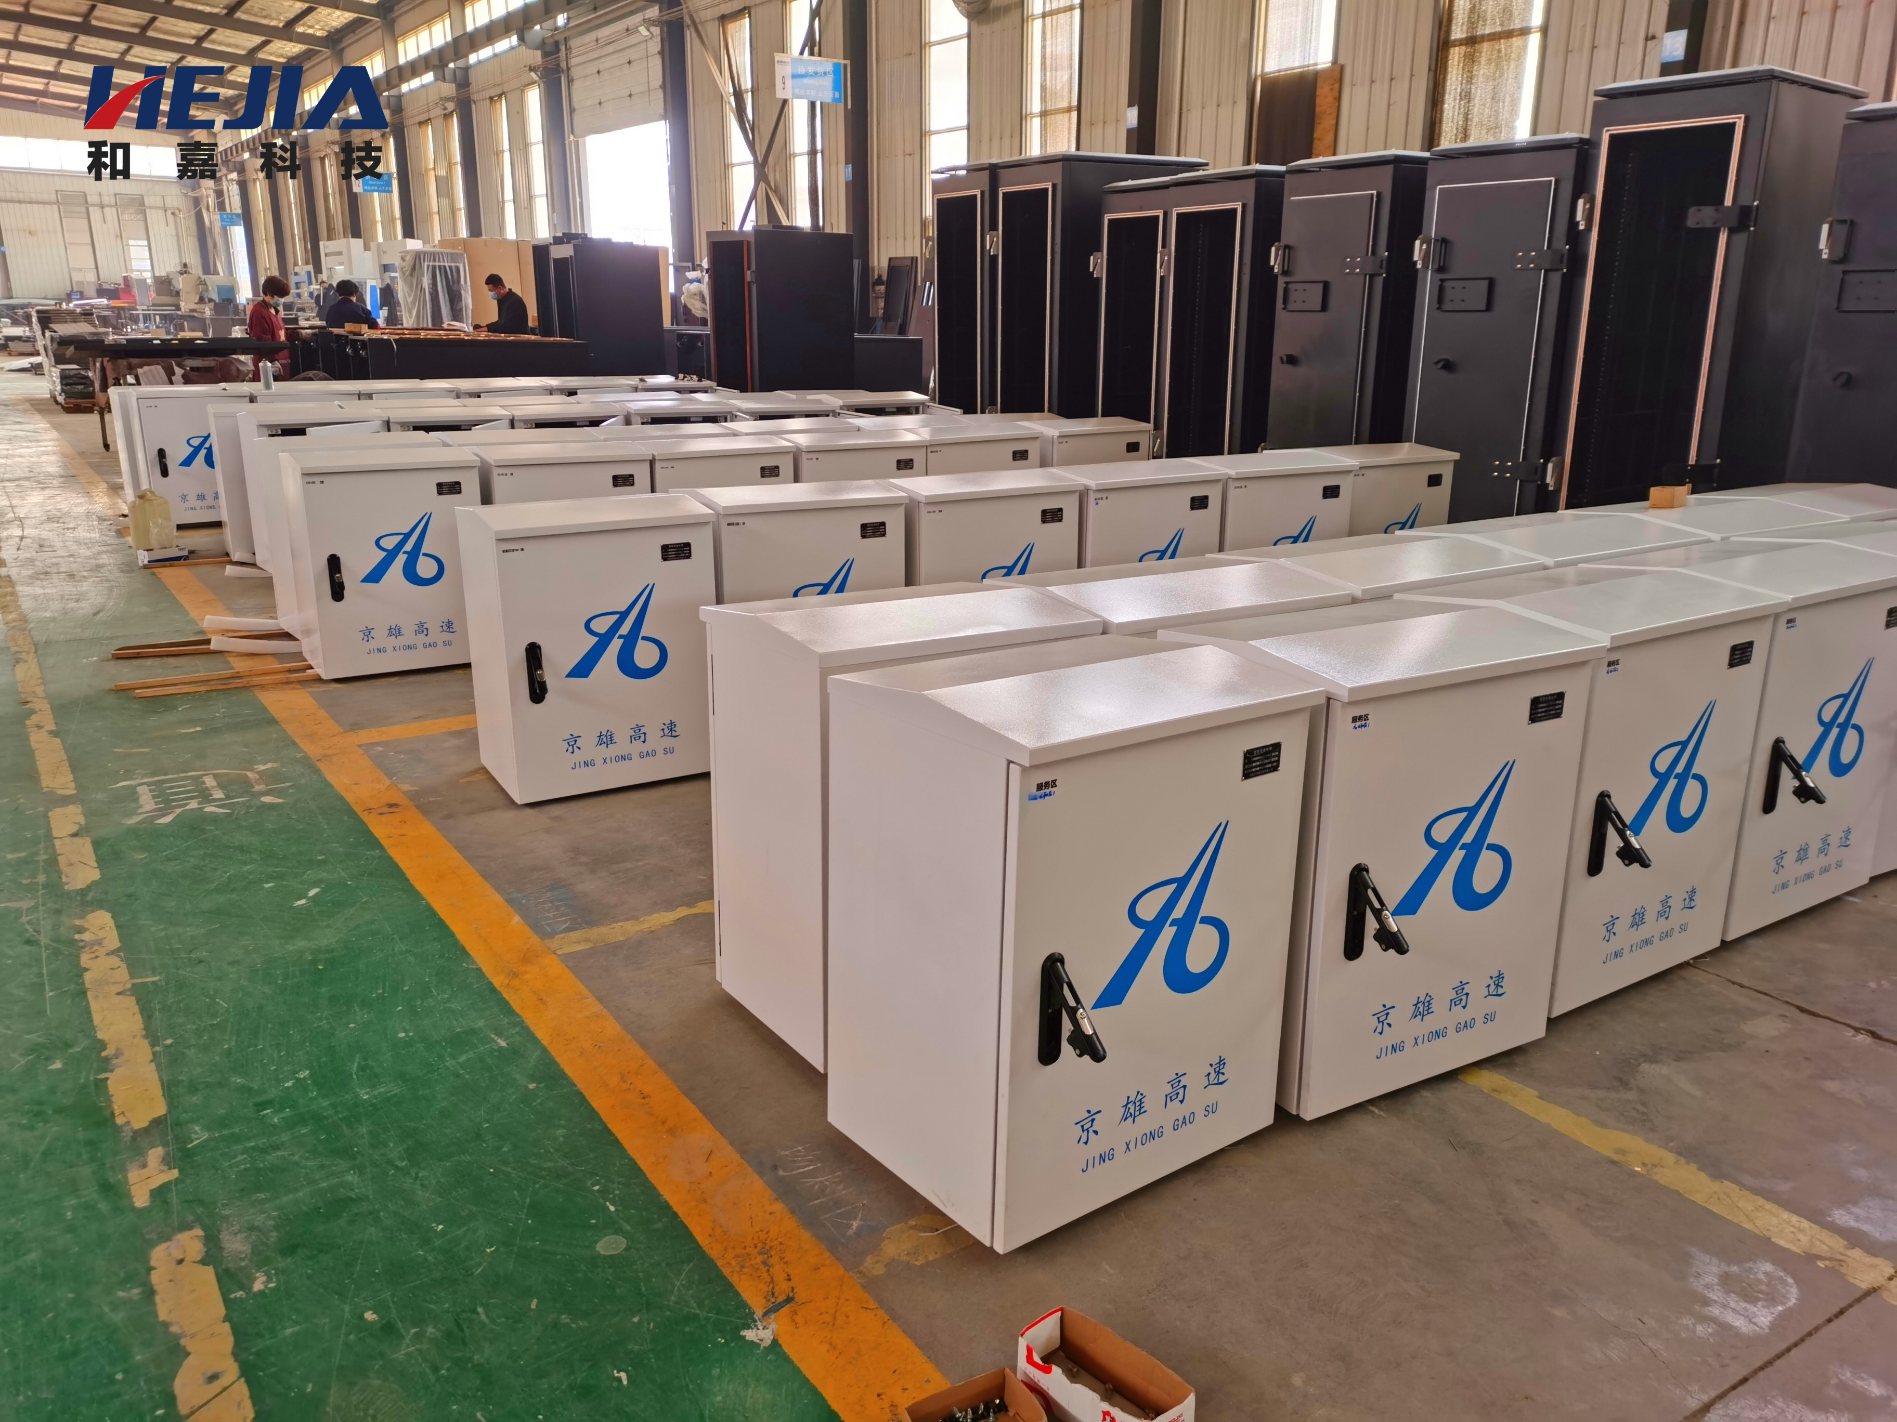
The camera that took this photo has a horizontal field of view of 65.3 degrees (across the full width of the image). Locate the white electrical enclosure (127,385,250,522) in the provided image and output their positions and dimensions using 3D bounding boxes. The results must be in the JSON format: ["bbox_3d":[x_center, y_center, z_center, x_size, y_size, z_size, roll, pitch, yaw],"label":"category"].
[{"bbox_3d":[-4.549,-1.558,8.946,0.604,0.784,0.465,-10,19,-33],"label":"white electrical enclosure"}]

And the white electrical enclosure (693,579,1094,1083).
[{"bbox_3d":[-0.100,0.182,3.001,0.621,0.819,0.506,-8,16,-32],"label":"white electrical enclosure"}]

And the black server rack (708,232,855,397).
[{"bbox_3d":[-1.414,-3.041,12.516,0.890,1.887,0.900,-9,18,-32],"label":"black server rack"}]

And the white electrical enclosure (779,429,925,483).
[{"bbox_3d":[-0.498,-0.840,6.700,0.623,0.813,0.507,-9,18,-31],"label":"white electrical enclosure"}]

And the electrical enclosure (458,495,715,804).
[{"bbox_3d":[-1.032,-0.211,4.280,0.604,0.784,0.465,-8,18,-29],"label":"electrical enclosure"}]

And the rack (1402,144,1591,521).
[{"bbox_3d":[2.685,-1.510,6.859,0.800,2.080,0.790,-9,18,-31],"label":"rack"}]

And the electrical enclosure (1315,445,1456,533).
[{"bbox_3d":[1.740,-0.722,6.348,0.623,0.813,0.507,-9,18,-30],"label":"electrical enclosure"}]

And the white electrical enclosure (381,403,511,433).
[{"bbox_3d":[-2.711,-1.209,7.965,0.623,0.813,0.507,-9,18,-32],"label":"white electrical enclosure"}]

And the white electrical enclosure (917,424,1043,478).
[{"bbox_3d":[0.050,-0.910,6.803,0.604,0.784,0.465,-9,18,-31],"label":"white electrical enclosure"}]

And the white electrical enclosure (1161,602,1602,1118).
[{"bbox_3d":[0.790,0.235,2.825,0.621,0.819,0.506,-8,17,-28],"label":"white electrical enclosure"}]

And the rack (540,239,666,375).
[{"bbox_3d":[-3.794,-4.184,16.596,0.980,1.960,0.810,-9,18,-31],"label":"rack"}]

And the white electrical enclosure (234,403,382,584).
[{"bbox_3d":[-3.235,-1.145,7.639,0.620,0.820,0.498,-10,18,-32],"label":"white electrical enclosure"}]

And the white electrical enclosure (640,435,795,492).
[{"bbox_3d":[-0.987,-0.726,6.117,0.604,0.784,0.465,-9,18,-31],"label":"white electrical enclosure"}]

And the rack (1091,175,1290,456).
[{"bbox_3d":[1.574,-1.995,8.601,0.800,2.027,1.420,-8,18,-27],"label":"rack"}]

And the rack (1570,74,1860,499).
[{"bbox_3d":[3.302,-1.554,6.535,0.925,2.203,0.720,-12,20,-37],"label":"rack"}]

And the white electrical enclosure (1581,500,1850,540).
[{"bbox_3d":[2.187,-0.191,4.397,0.620,0.820,0.498,-9,18,-30],"label":"white electrical enclosure"}]

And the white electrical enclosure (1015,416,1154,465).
[{"bbox_3d":[0.620,-1.062,7.468,0.620,0.820,0.498,-10,19,-33],"label":"white electrical enclosure"}]

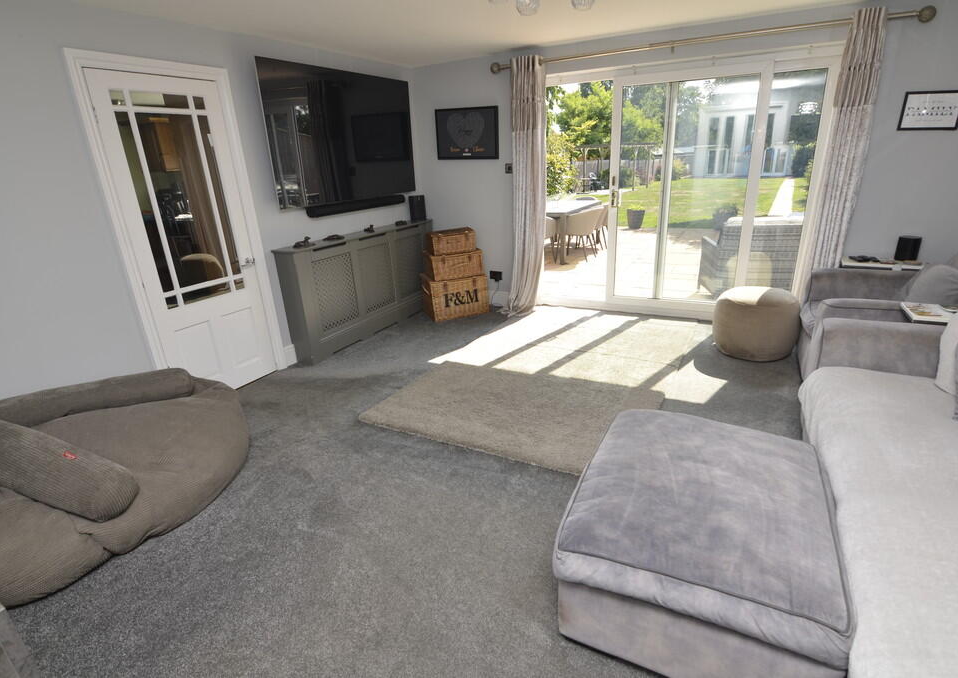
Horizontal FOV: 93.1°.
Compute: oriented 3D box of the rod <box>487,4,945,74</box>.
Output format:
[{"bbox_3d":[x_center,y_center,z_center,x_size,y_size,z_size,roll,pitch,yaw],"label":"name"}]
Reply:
[{"bbox_3d":[1.567,-2.364,3.666,3.200,0.110,0.120,8,24,24],"label":"rod"}]

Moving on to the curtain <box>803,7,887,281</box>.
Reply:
[{"bbox_3d":[2.797,-1.152,3.526,0.240,2.340,0.150,4,22,25],"label":"curtain"}]

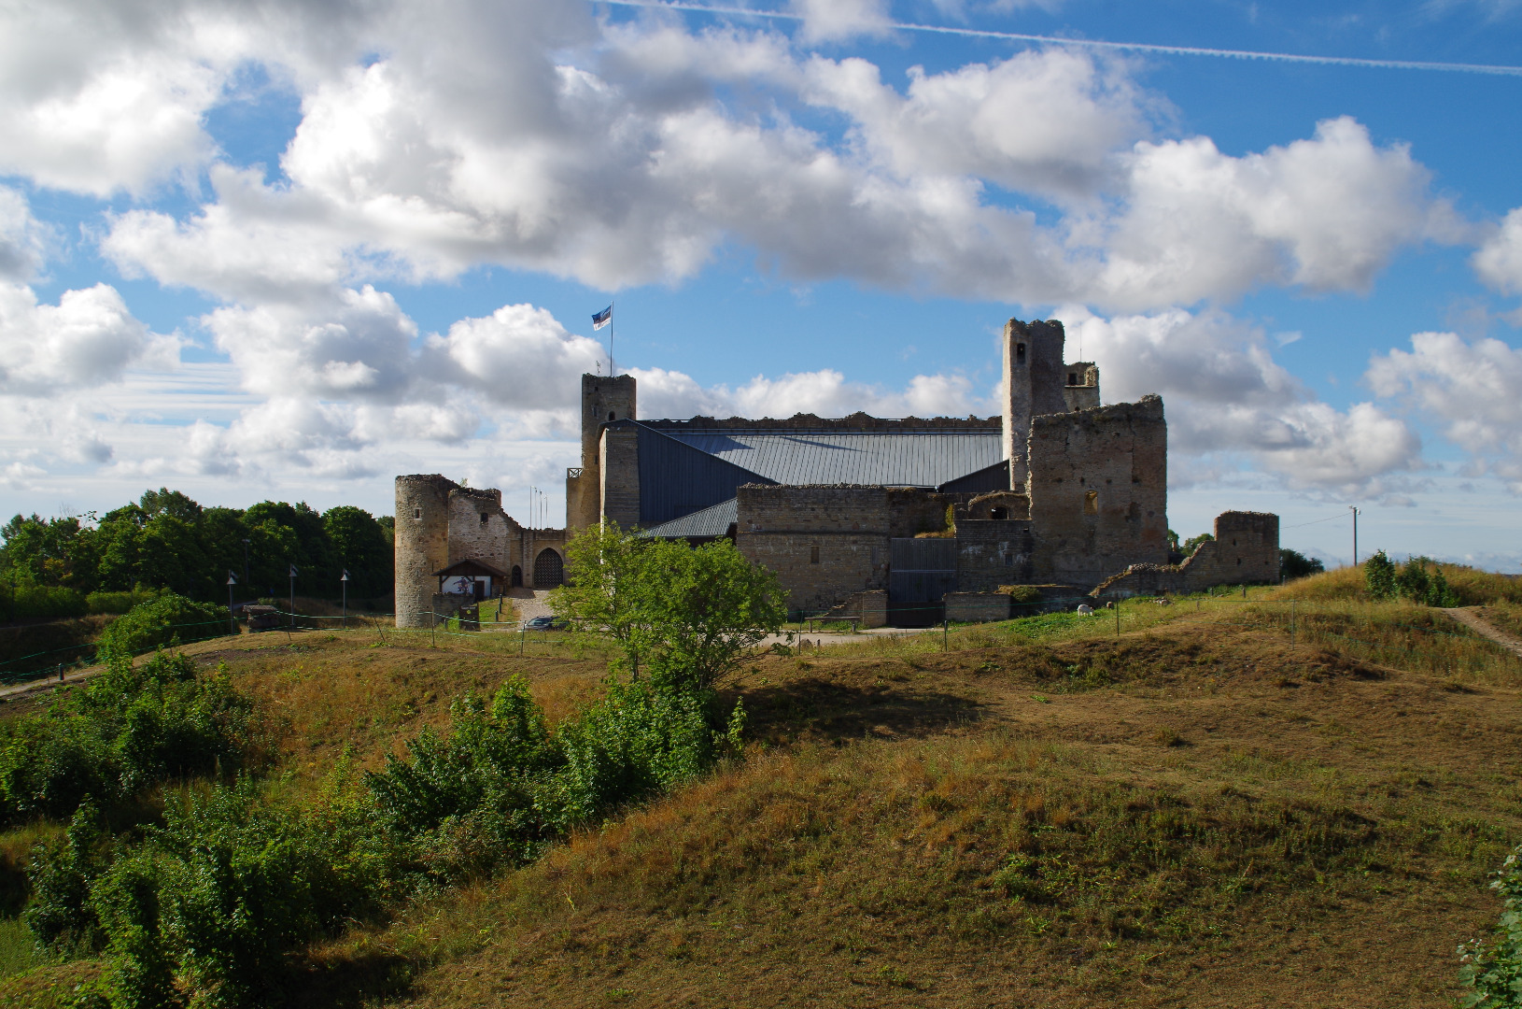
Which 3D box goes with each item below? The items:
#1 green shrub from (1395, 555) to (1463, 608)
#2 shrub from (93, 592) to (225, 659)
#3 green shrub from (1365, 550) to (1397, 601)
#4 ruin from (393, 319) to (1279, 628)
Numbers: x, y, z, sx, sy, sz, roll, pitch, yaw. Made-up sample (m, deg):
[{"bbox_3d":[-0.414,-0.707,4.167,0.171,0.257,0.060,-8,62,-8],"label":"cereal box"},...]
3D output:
[{"bbox_3d":[24.089,2.792,64.000,2.362,1.847,2.000,0,-2,0],"label":"green shrub"},{"bbox_3d":[-26.089,5.297,77.000,5.734,2.998,4.800,0,-2,0],"label":"shrub"},{"bbox_3d":[22.392,2.556,64.000,1.116,1.804,1.150,0,-2,0],"label":"green shrub"},{"bbox_3d":[3.838,-3.148,146.679,70.000,25.000,54.000,0,-2,6],"label":"ruin"}]

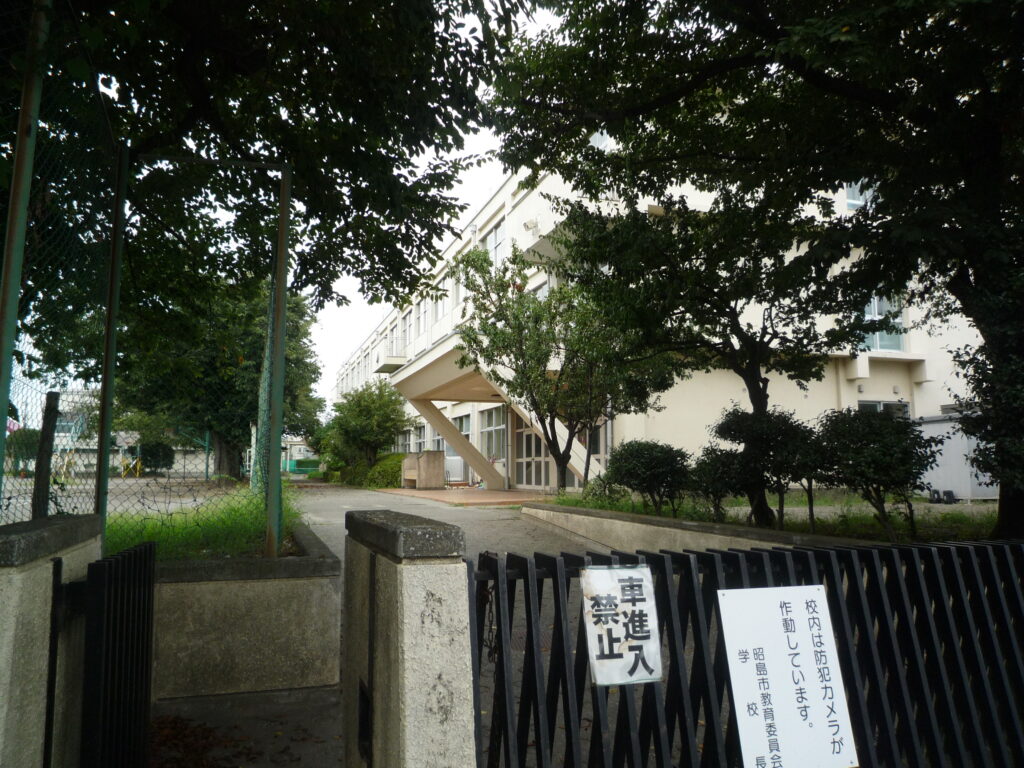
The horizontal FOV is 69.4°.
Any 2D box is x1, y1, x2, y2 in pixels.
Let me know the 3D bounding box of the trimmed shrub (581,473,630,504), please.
[{"bbox_3d":[1.896,2.129,15.038,1.000,0.620,0.950,-1,-7,7],"label":"trimmed shrub"}]

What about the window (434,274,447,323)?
[{"bbox_3d":[-3.753,-4.319,38.775,0.150,1.970,2.750,2,-7,-19],"label":"window"}]

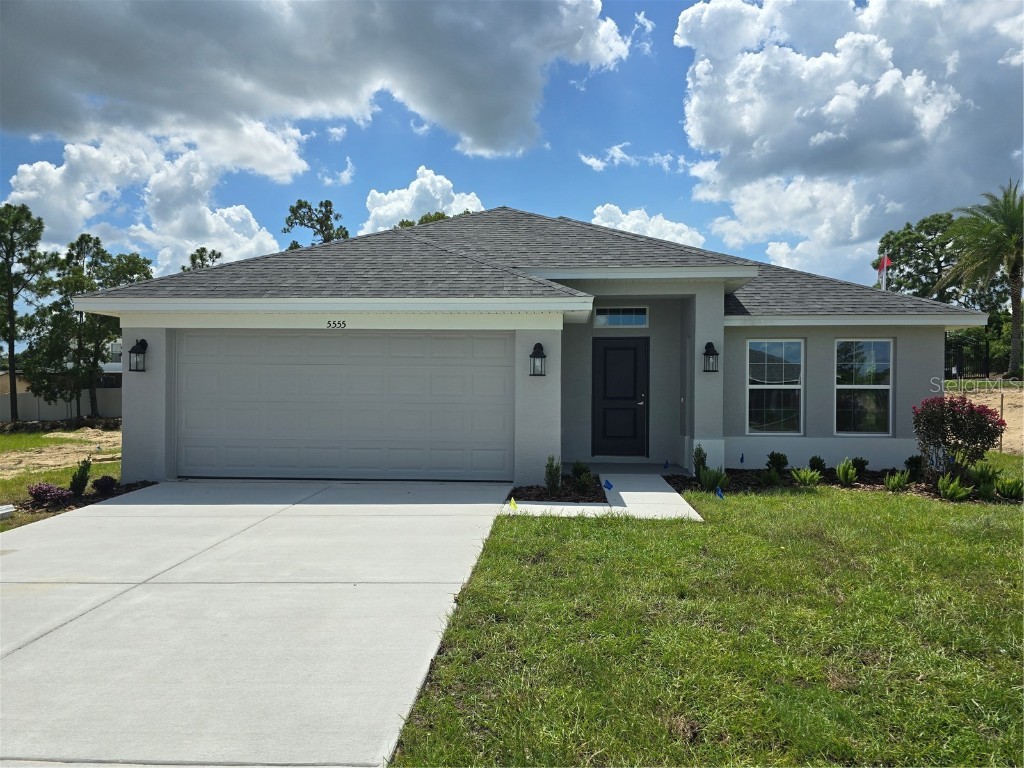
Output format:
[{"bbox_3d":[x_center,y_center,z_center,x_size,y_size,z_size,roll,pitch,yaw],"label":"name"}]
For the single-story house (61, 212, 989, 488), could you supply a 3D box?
[{"bbox_3d":[1.276,-1.486,17.118,13.380,5.880,16.600,0,0,4],"label":"single-story house"}]

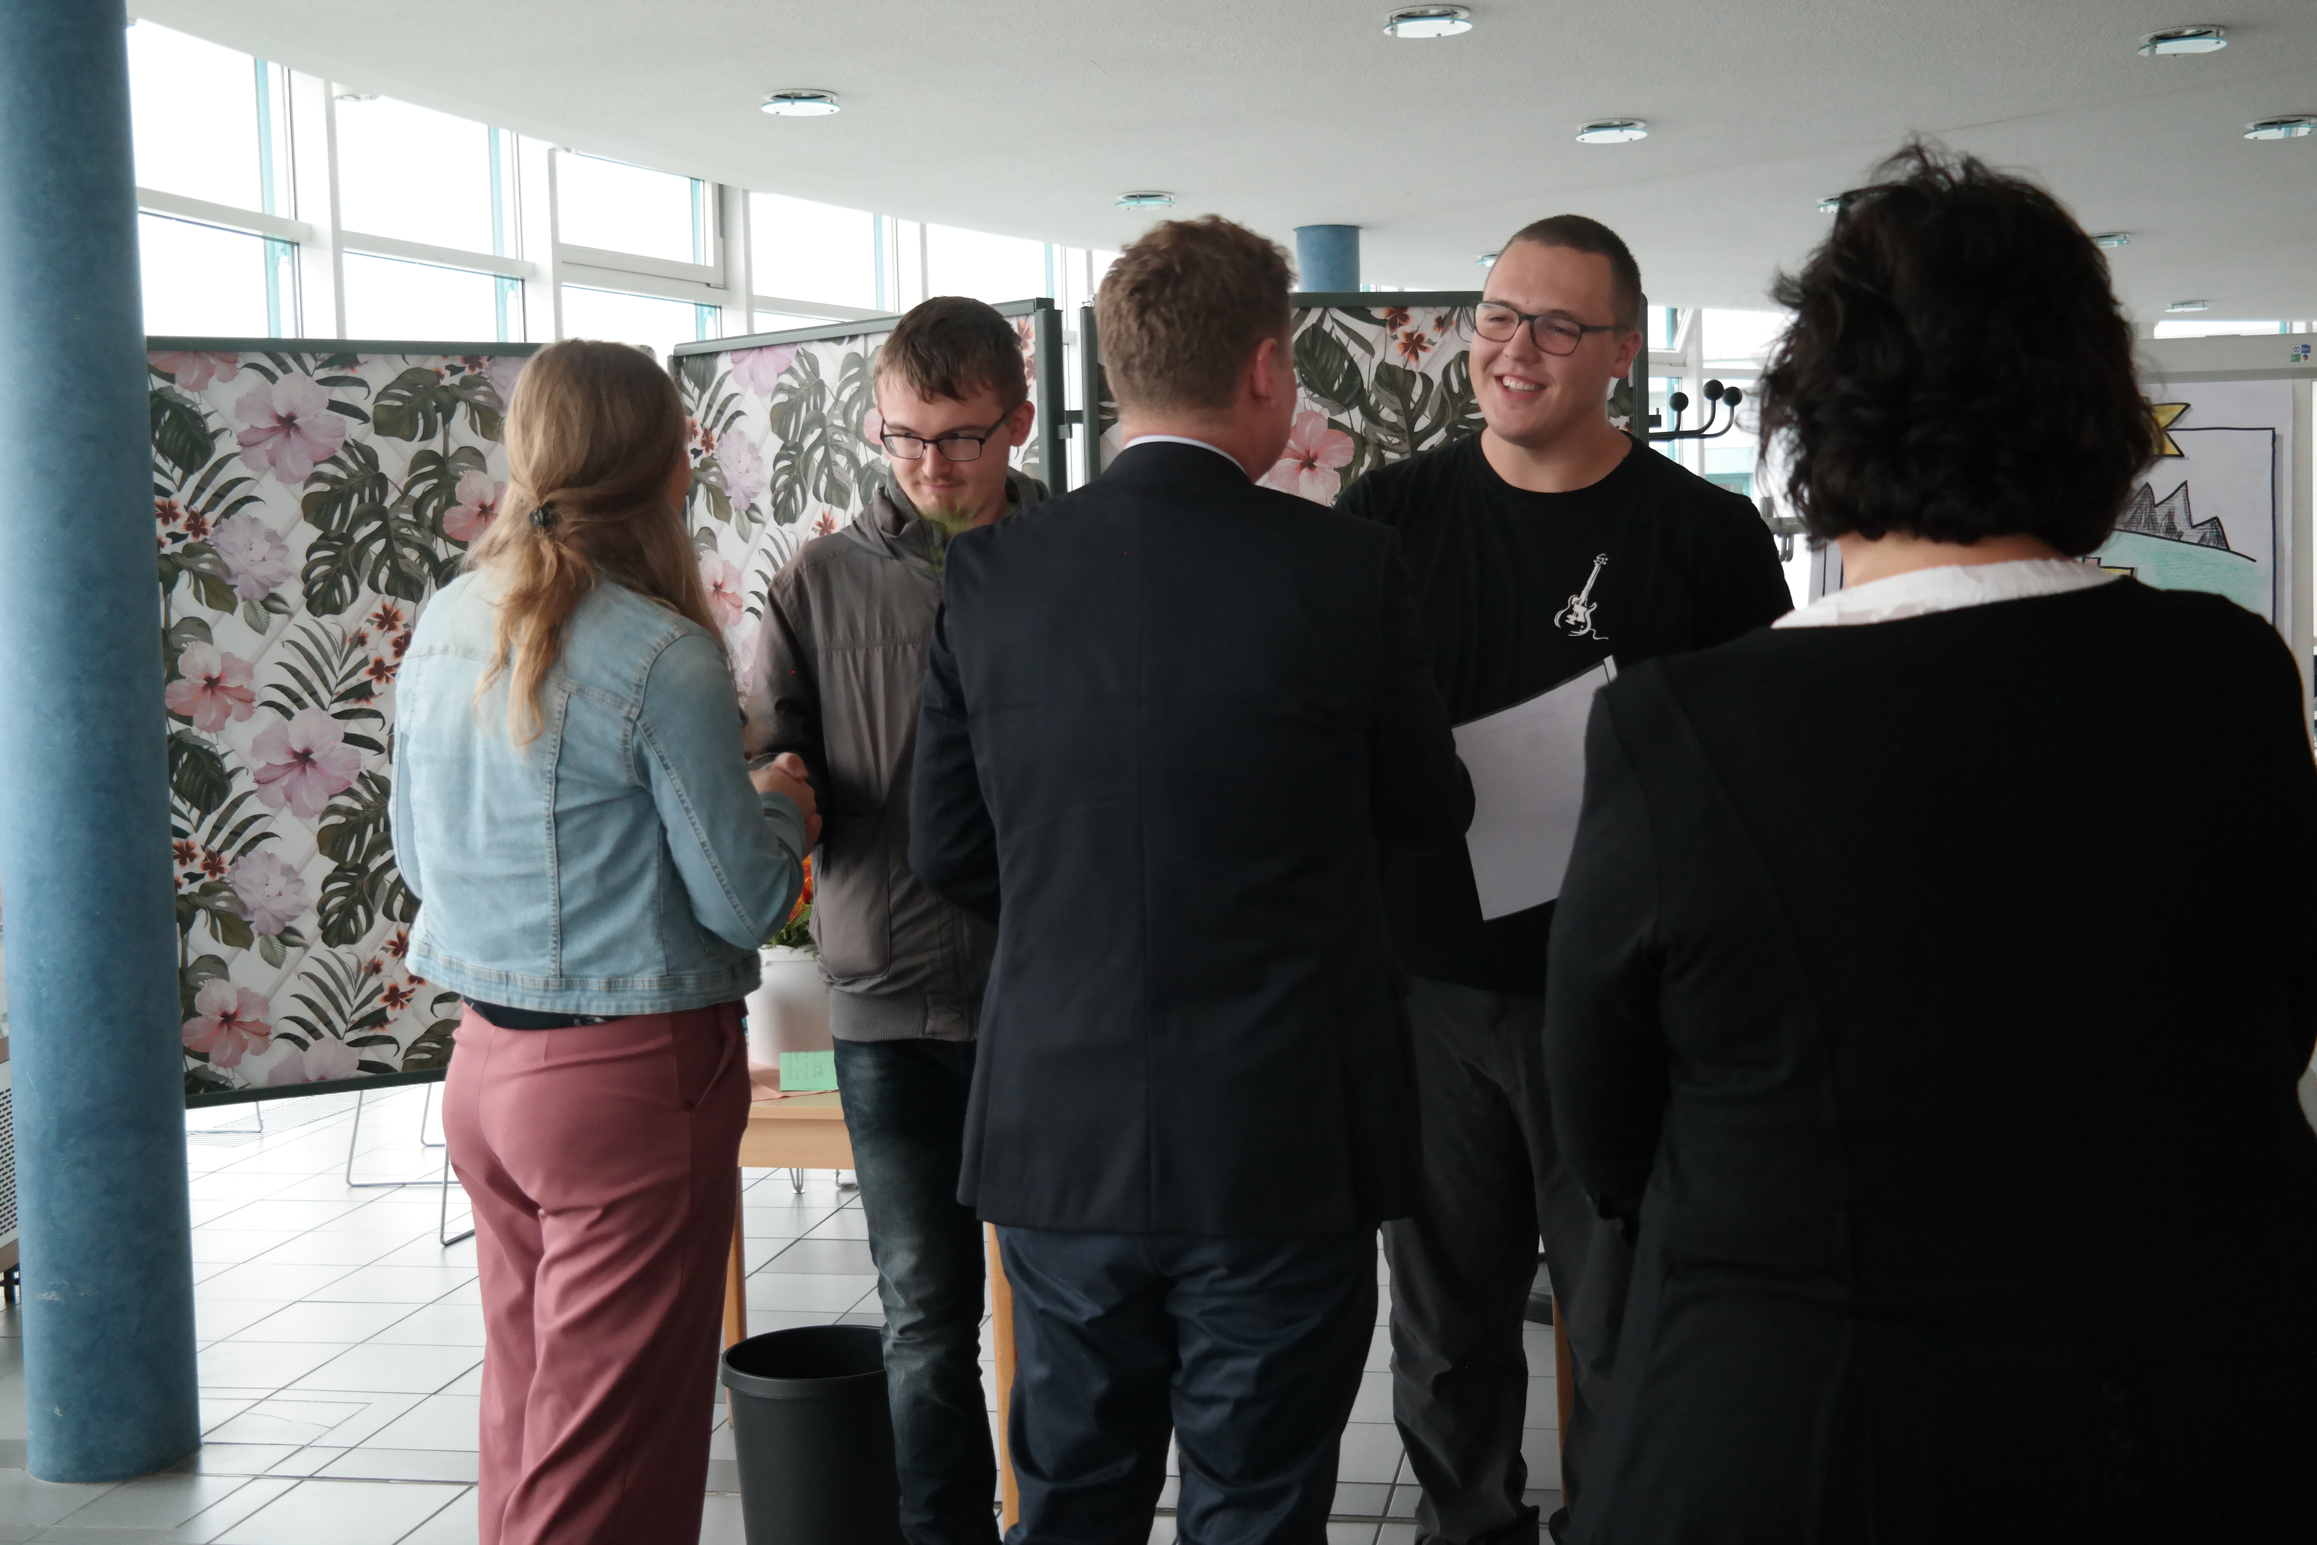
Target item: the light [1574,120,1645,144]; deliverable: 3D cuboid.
[{"bbox_3d":[1.574,-2.220,9.142,0.247,0.045,0.247,-1,4,11],"label":"light"}]

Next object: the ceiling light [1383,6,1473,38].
[{"bbox_3d":[0.749,-2.081,7.321,0.247,0.045,0.247,-1,4,11],"label":"ceiling light"}]

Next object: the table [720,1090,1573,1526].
[{"bbox_3d":[-0.099,0.797,4.063,1.560,0.730,0.820,-1,4,11],"label":"table"}]

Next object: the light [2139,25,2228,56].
[{"bbox_3d":[3.068,-2.187,7.900,0.247,0.045,0.247,-1,4,11],"label":"light"}]

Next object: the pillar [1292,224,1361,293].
[{"bbox_3d":[0.788,-0.854,11.621,0.275,3.030,0.275,-1,4,11],"label":"pillar"}]

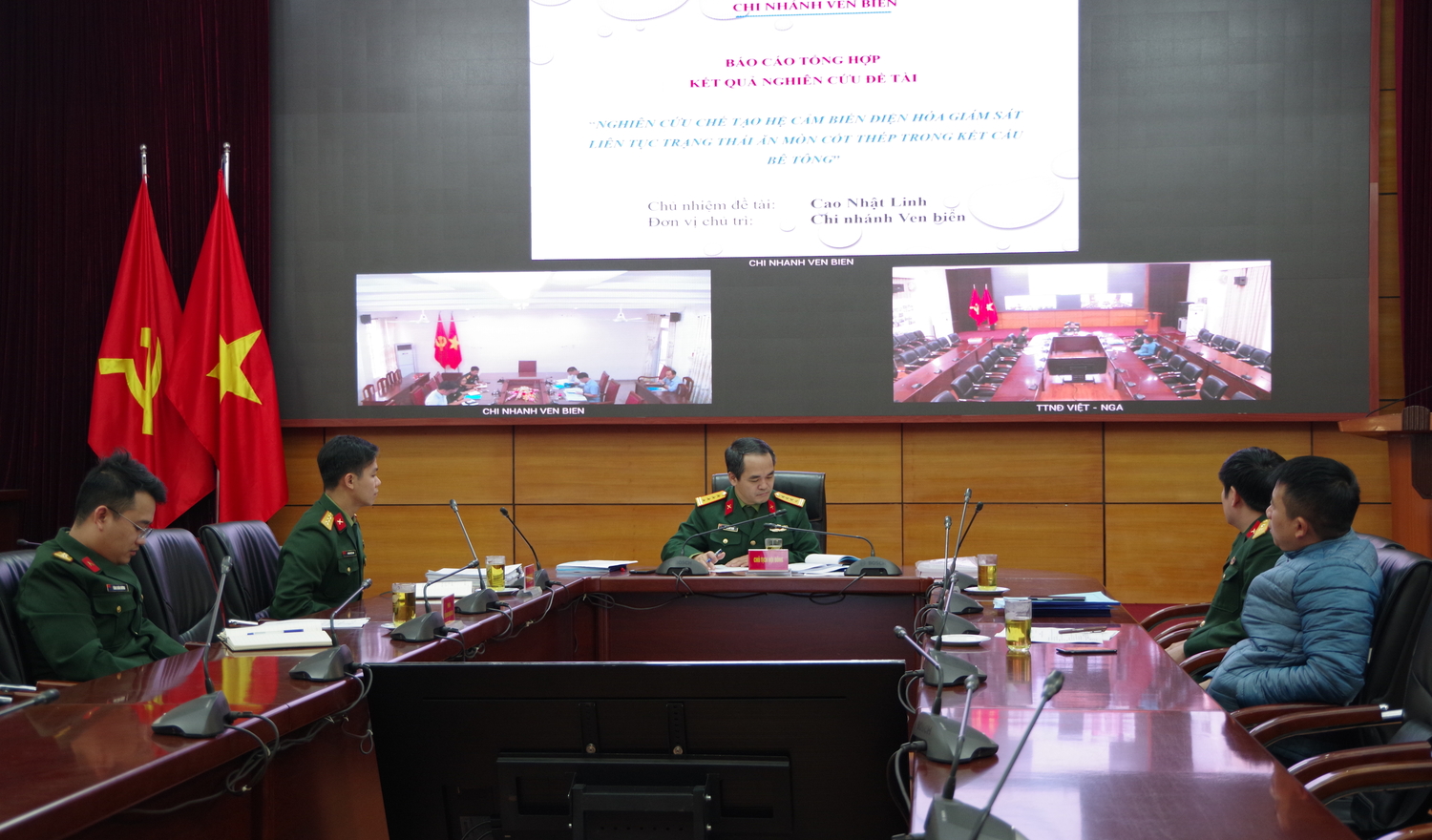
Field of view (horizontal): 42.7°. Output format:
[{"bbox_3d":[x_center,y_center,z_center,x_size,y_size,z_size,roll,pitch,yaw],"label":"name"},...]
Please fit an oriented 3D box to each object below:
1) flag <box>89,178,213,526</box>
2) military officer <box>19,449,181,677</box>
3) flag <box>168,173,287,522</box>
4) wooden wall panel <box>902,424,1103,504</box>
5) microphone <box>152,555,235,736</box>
[{"bbox_3d":[-3.350,-0.372,10.850,0.670,2.120,0.330,0,0,7],"label":"flag"},{"bbox_3d":[-1.286,0.674,4.046,0.720,1.210,0.560,0,0,27],"label":"military officer"},{"bbox_3d":[-2.869,-0.388,10.750,0.630,2.100,0.330,0,0,7],"label":"flag"},{"bbox_3d":[1.726,0.245,10.994,1.180,0.520,0.040,0,0,6],"label":"wooden wall panel"},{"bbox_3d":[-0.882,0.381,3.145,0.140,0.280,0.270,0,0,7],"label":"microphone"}]

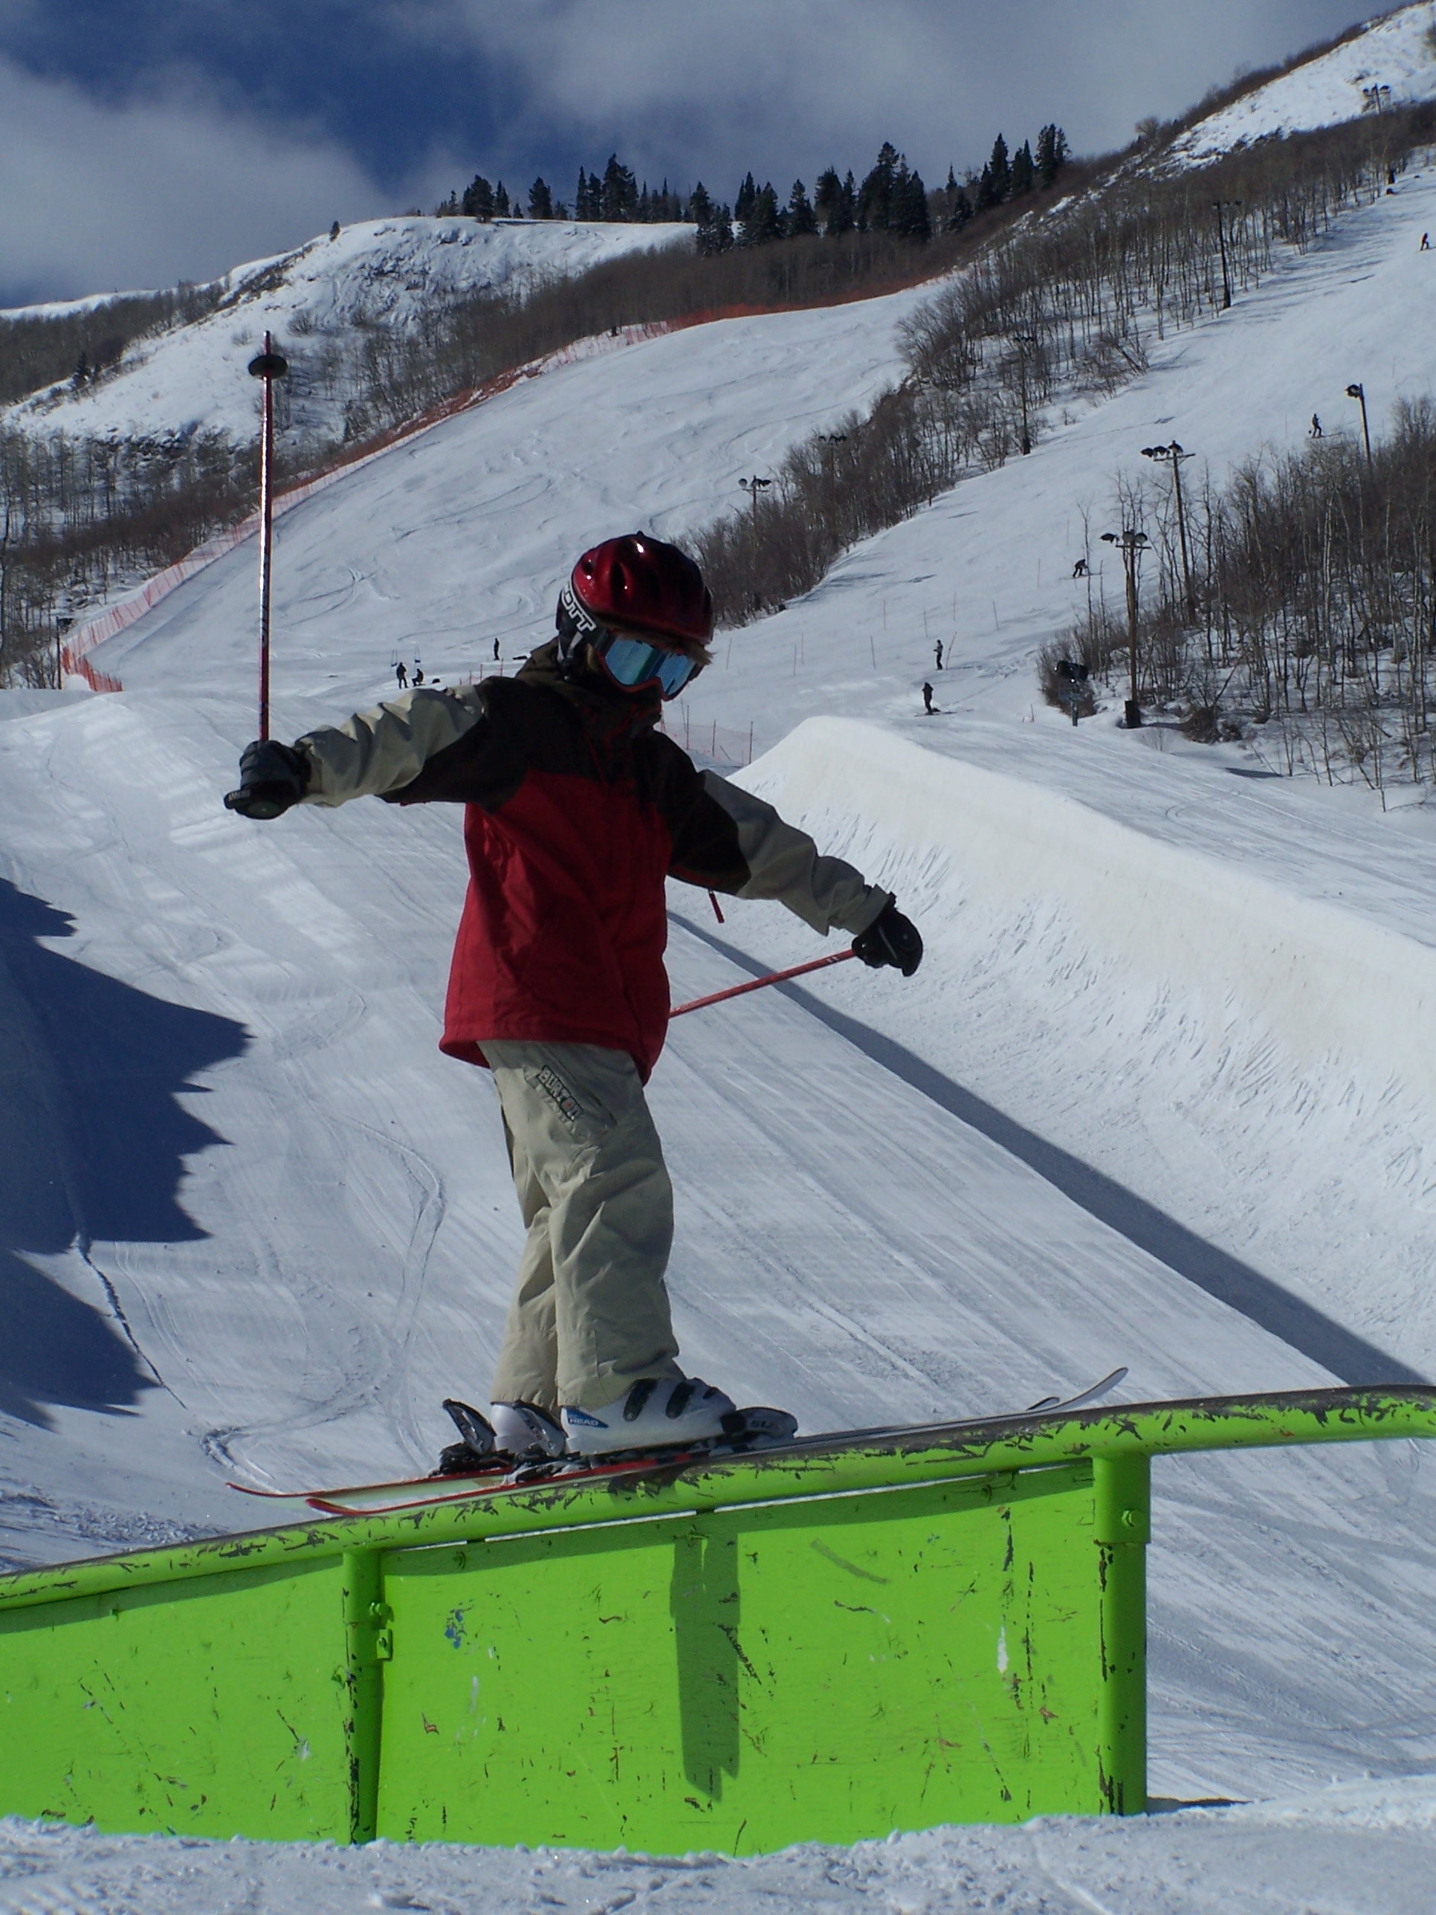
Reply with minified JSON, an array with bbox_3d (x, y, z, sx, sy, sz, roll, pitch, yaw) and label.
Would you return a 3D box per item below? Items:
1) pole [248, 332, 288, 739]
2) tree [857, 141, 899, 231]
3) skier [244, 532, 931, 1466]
[{"bbox_3d":[-0.713,-0.620,10.300,0.070,1.010,0.070,-2,-36,-2],"label":"pole"},{"bbox_3d":[24.733,-118.924,1000.000,6.500,14.600,6.500,0,-3,0],"label":"tree"},{"bbox_3d":[-0.219,0.063,10.350,0.500,1.480,1.250,-3,-4,44],"label":"skier"}]

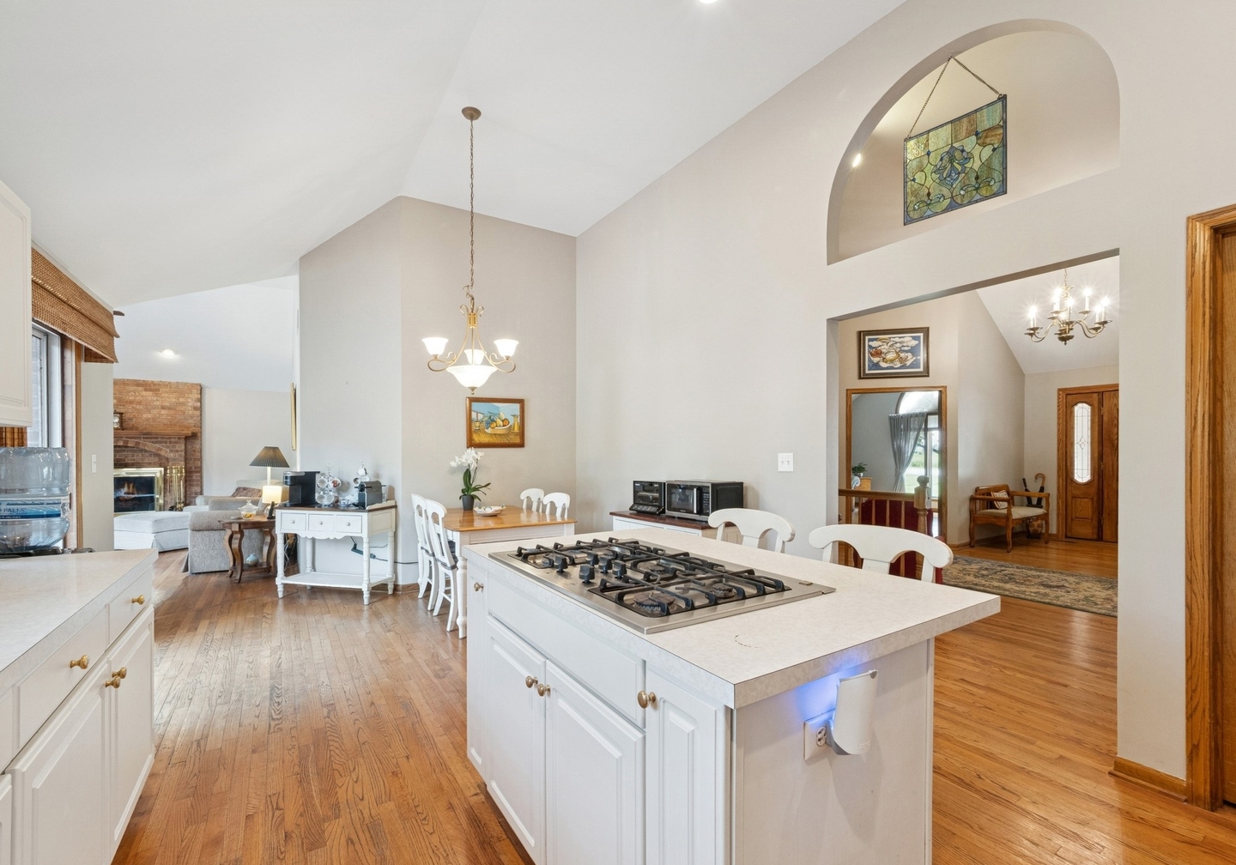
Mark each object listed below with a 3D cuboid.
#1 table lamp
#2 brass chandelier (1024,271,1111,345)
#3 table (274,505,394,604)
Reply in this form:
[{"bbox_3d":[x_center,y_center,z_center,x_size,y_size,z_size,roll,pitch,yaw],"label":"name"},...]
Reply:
[{"bbox_3d":[-3.647,0.522,5.244,0.348,0.752,0.341,1,-1,-35],"label":"table lamp"},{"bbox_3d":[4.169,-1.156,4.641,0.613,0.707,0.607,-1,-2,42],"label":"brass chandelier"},{"bbox_3d":[-2.510,1.035,4.450,0.967,0.848,0.384,0,-1,13],"label":"table"}]

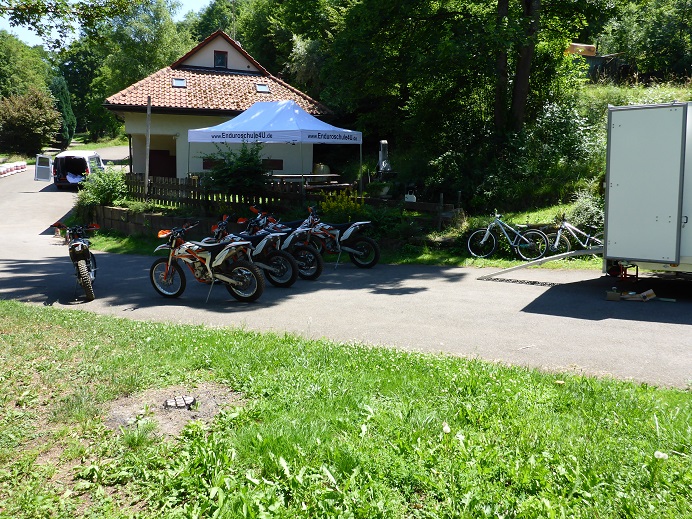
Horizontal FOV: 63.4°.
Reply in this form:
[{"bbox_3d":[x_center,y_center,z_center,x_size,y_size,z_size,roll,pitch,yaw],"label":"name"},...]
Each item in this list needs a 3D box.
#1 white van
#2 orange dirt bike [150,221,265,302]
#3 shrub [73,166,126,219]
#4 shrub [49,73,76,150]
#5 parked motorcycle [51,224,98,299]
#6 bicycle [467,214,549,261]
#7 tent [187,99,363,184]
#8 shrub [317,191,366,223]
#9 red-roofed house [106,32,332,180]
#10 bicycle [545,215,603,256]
[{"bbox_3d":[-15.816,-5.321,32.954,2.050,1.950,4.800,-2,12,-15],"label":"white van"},{"bbox_3d":[-2.203,0.066,8.618,2.100,1.200,0.820,5,14,22],"label":"orange dirt bike"},{"bbox_3d":[-6.886,-1.851,15.700,1.420,1.500,1.400,-4,12,-22],"label":"shrub"},{"bbox_3d":[-27.352,-14.183,54.000,2.700,7.400,2.700,-4,13,-24],"label":"shrub"},{"bbox_3d":[-4.623,-0.029,9.523,0.840,1.180,2.080,-4,12,-22],"label":"parked motorcycle"},{"bbox_3d":[3.300,-0.426,11.331,1.740,0.980,0.580,1,10,1],"label":"bicycle"},{"bbox_3d":[-2.219,-3.247,17.516,4.500,3.289,3.000,9,14,33],"label":"tent"},{"bbox_3d":[-0.082,-1.194,13.100,1.120,0.850,1.000,1,12,0],"label":"shrub"},{"bbox_3d":[-6.227,-7.245,26.589,8.958,6.224,9.500,-1,14,-18],"label":"red-roofed house"},{"bbox_3d":[5.225,-0.457,12.294,1.740,1.060,0.620,1,12,3],"label":"bicycle"}]

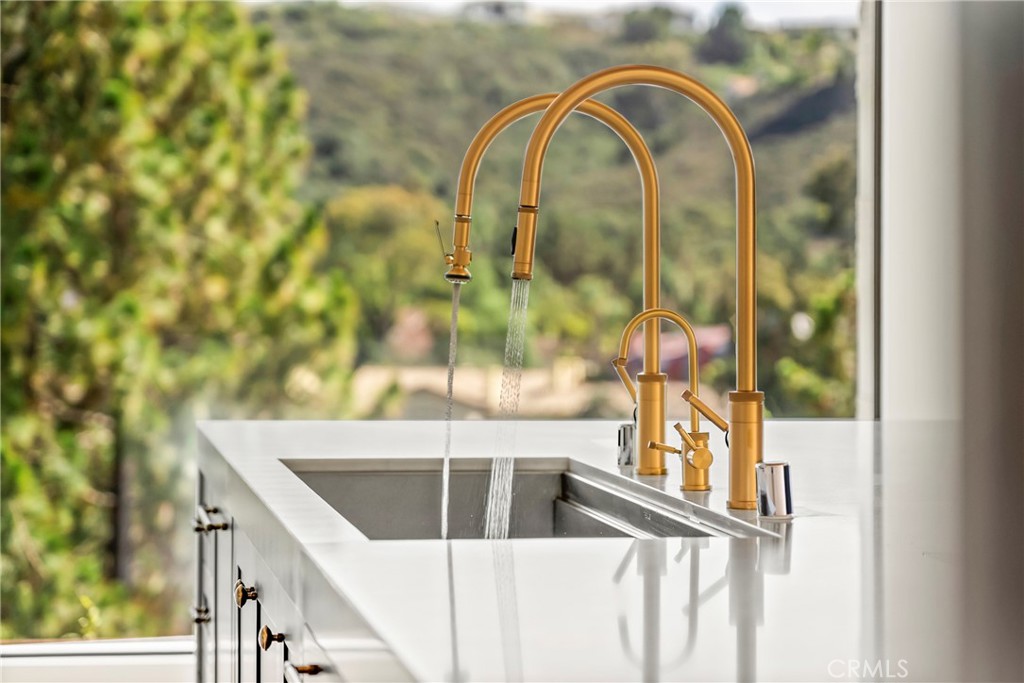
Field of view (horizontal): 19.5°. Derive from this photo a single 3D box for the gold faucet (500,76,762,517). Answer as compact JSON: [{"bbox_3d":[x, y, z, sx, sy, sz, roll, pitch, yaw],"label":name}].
[{"bbox_3d":[0.163,-0.072,3.885,0.339,0.575,0.056,0,1,-8],"label":"gold faucet"}]

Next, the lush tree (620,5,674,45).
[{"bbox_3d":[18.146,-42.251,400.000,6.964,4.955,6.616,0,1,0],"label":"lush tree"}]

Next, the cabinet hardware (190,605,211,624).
[{"bbox_3d":[-0.591,0.523,5.686,0.031,0.014,0.190,0,1,-8],"label":"cabinet hardware"}]

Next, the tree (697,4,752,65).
[{"bbox_3d":[28.458,-41.046,400.000,7.232,7.901,6.870,0,1,0],"label":"tree"}]

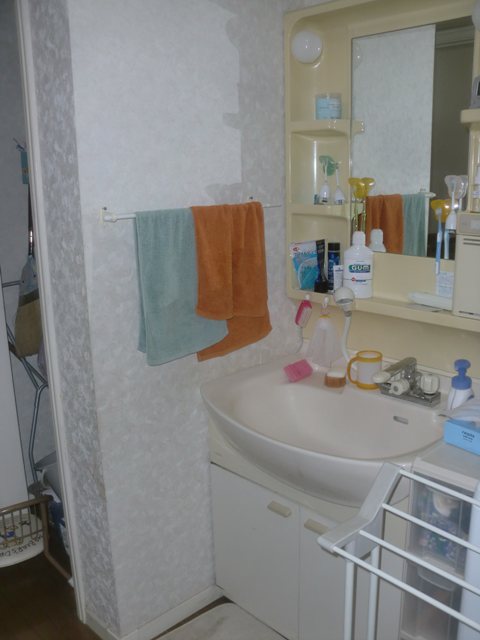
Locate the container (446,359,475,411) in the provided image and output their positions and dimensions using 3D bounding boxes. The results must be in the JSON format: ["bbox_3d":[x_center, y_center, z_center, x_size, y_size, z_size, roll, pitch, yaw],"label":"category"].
[{"bbox_3d":[0.565,0.169,1.644,0.070,0.135,0.072,7,16,32],"label":"container"}]

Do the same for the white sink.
[{"bbox_3d":[0.238,0.311,1.796,0.595,0.220,0.730,-13,18,-41],"label":"white sink"}]

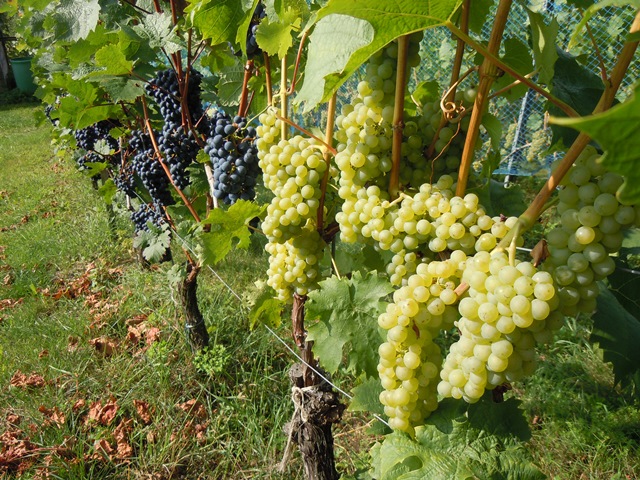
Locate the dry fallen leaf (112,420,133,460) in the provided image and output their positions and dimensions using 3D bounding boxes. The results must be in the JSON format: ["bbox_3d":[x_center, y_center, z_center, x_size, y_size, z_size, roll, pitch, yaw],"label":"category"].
[{"bbox_3d":[-0.473,0.476,1.330,0.050,0.038,0.085,-5,23,-11],"label":"dry fallen leaf"}]

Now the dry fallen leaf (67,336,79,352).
[{"bbox_3d":[-0.651,0.275,1.460,0.034,0.028,0.034,-10,23,-25],"label":"dry fallen leaf"}]

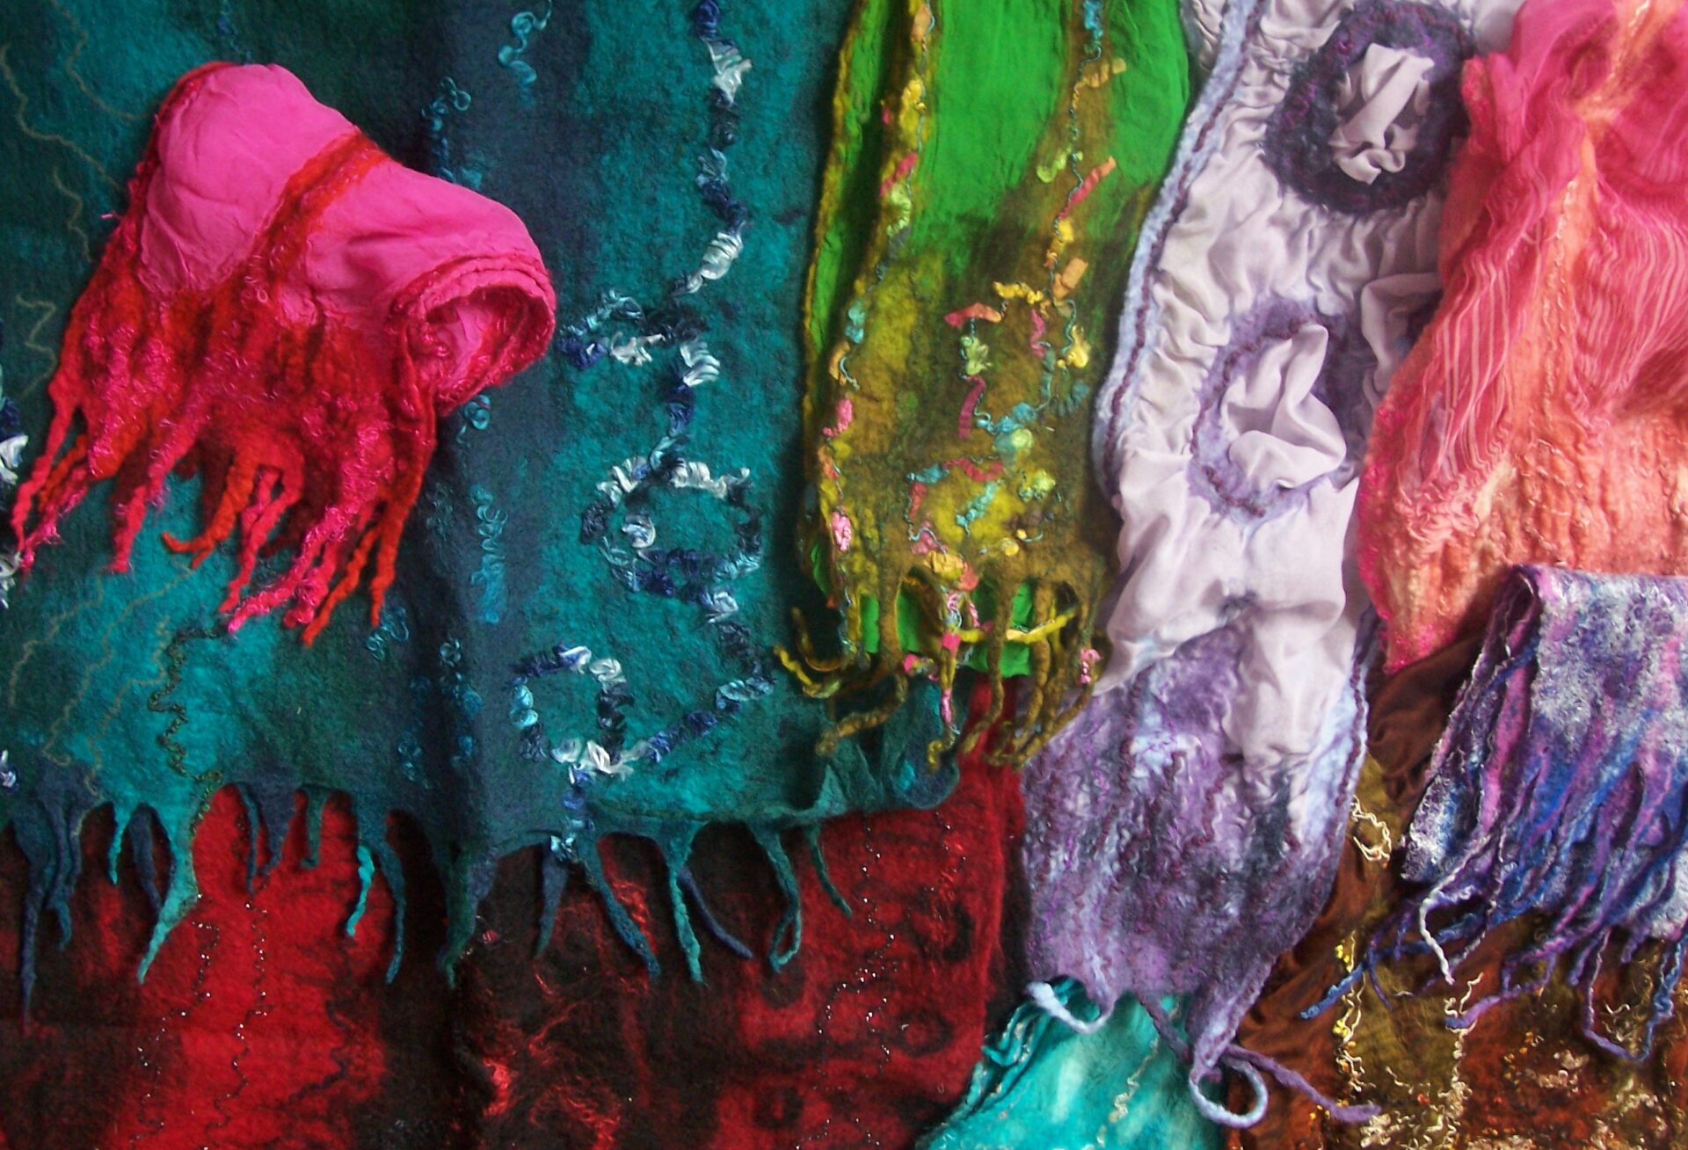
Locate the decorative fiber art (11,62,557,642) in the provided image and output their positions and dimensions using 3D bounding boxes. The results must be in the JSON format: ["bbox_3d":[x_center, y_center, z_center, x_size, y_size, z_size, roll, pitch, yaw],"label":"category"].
[{"bbox_3d":[-0.358,-0.138,1.315,0.265,0.090,0.335,22,76,6],"label":"decorative fiber art"}]

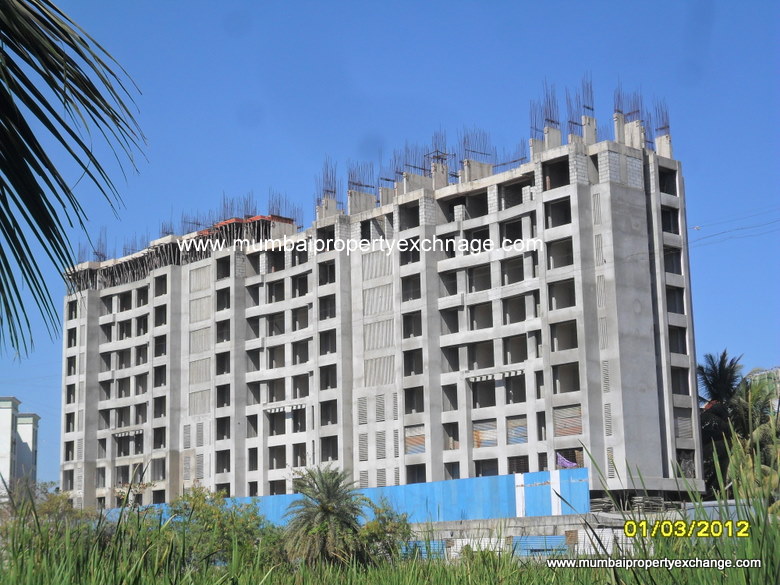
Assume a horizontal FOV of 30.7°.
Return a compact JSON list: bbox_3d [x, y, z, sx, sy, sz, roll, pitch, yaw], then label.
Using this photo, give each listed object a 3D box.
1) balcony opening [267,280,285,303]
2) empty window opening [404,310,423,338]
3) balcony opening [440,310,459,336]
[{"bbox_3d":[-9.828,-0.050,124.219,0.450,1.972,2.417,9,-15,-42],"label":"balcony opening"},{"bbox_3d":[1.901,2.644,112.702,0.300,2.009,2.149,9,-15,-42],"label":"empty window opening"},{"bbox_3d":[4.794,2.245,108.347,0.700,1.933,1.976,9,-15,-42],"label":"balcony opening"}]

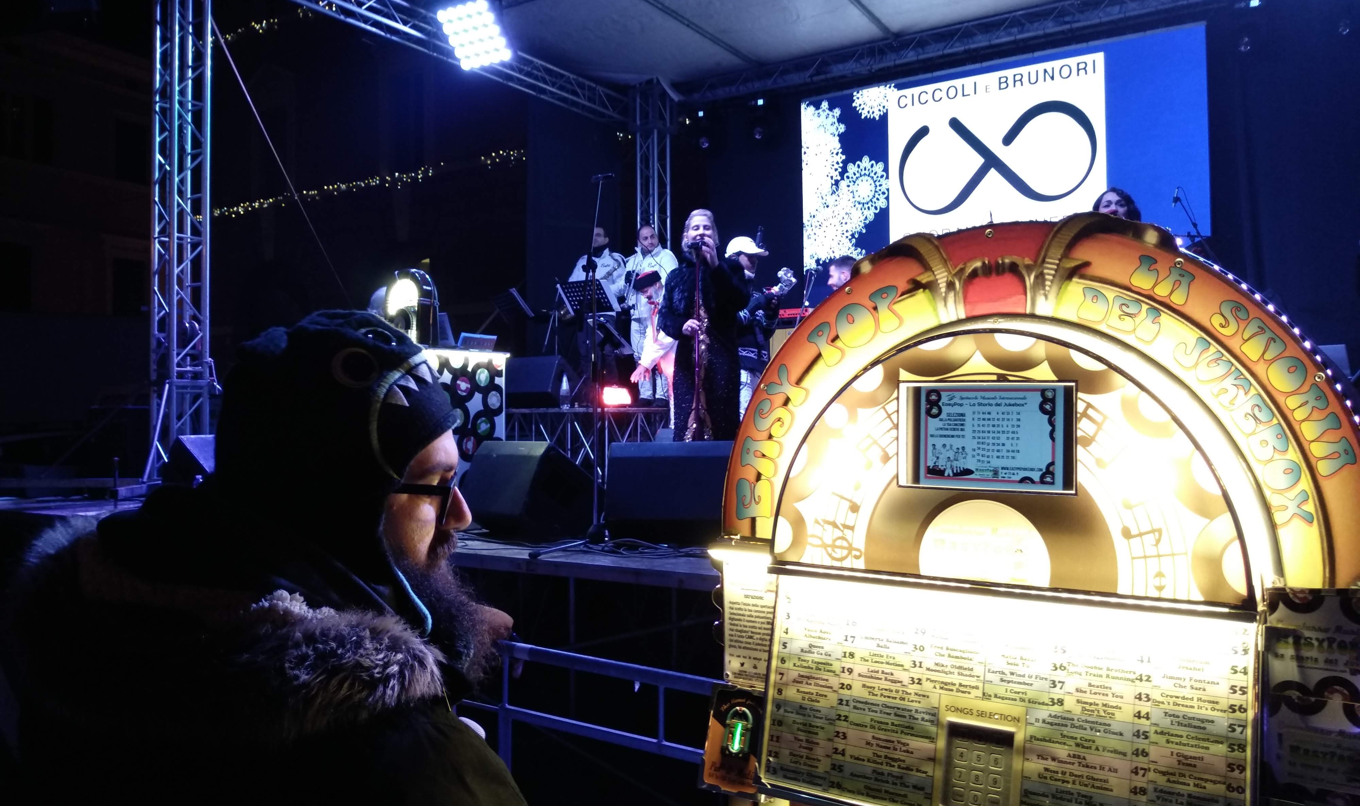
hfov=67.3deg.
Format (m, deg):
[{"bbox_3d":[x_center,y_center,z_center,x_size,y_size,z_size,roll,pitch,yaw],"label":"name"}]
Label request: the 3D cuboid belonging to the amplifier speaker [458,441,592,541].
[{"bbox_3d":[-0.647,0.392,4.727,0.530,0.430,0.590,1,-1,-40],"label":"amplifier speaker"}]

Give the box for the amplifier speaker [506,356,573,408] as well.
[{"bbox_3d":[-1.179,-0.185,8.938,0.590,0.430,0.530,-1,-1,35],"label":"amplifier speaker"}]

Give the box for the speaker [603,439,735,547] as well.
[{"bbox_3d":[0.013,0.382,4.406,0.590,0.430,0.530,0,-1,5],"label":"speaker"}]

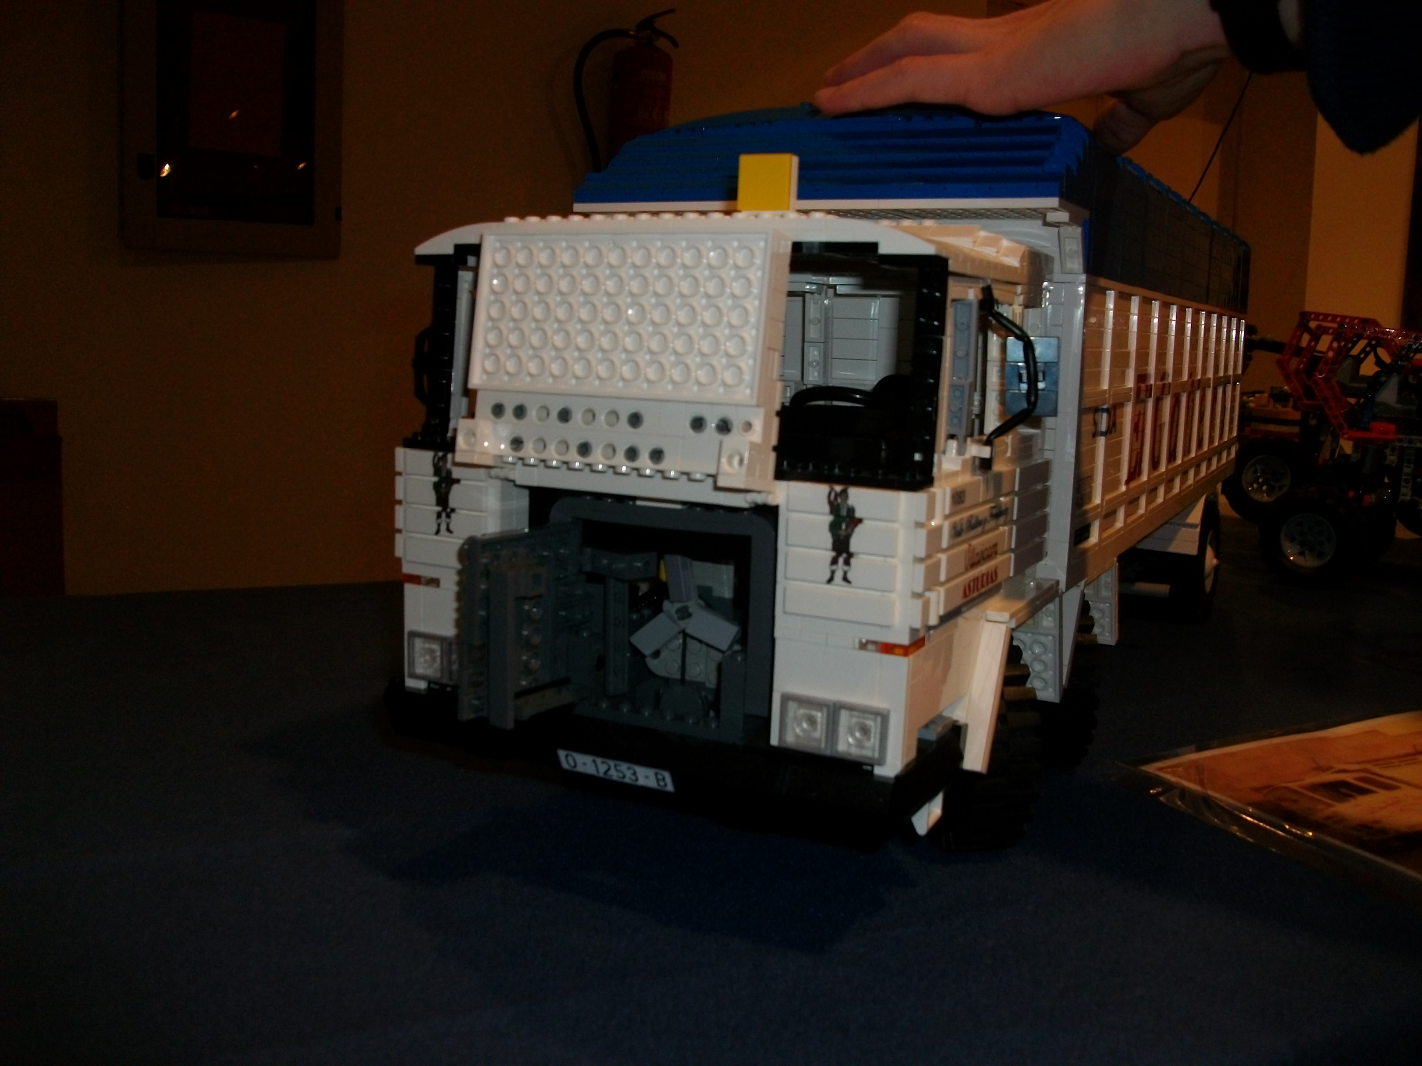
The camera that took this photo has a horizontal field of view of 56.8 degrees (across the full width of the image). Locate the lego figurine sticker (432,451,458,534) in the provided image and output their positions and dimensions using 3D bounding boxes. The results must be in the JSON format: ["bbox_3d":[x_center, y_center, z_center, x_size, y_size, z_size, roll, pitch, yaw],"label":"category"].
[{"bbox_3d":[-0.086,-0.013,0.426,0.011,0.027,0.001,6,10,27],"label":"lego figurine sticker"}]

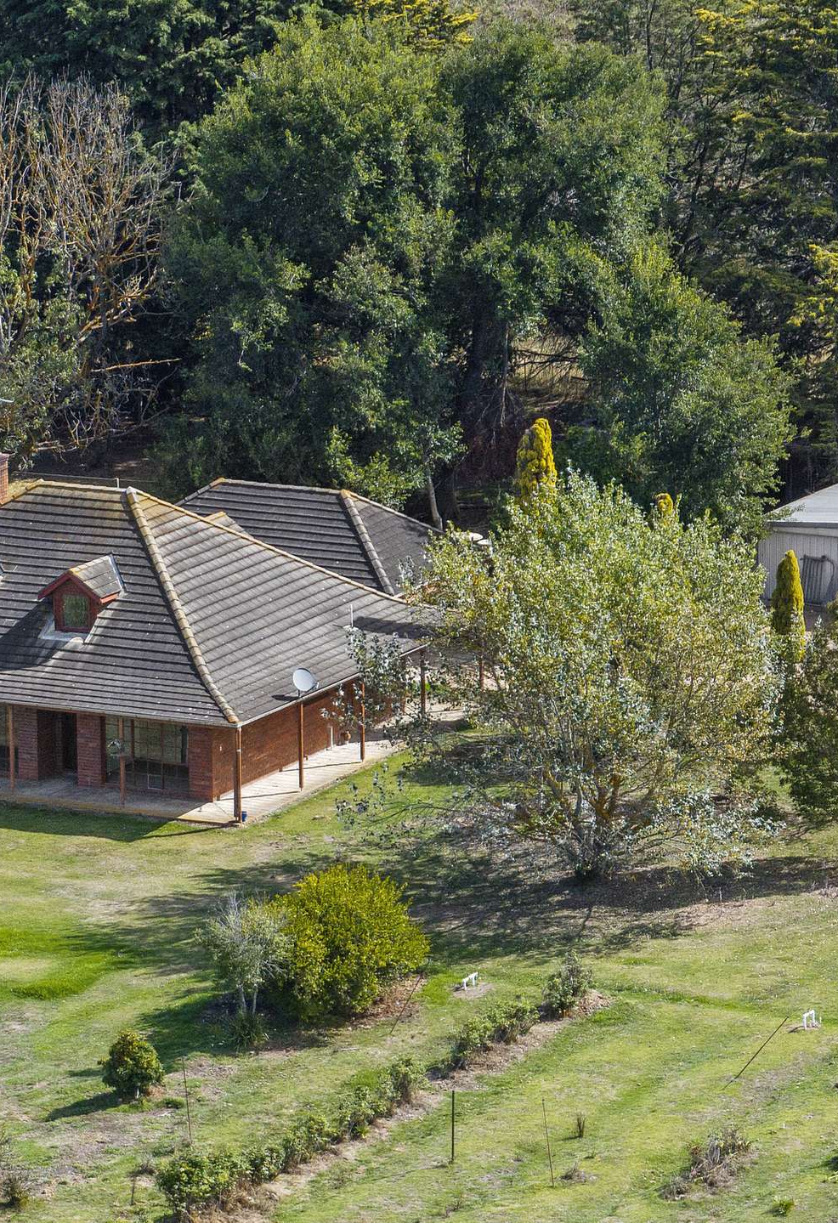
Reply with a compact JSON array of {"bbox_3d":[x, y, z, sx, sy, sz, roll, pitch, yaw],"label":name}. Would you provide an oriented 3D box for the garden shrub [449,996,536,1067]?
[{"bbox_3d":[1.757,9.754,176.211,1.000,0.900,2.800,6,14,27],"label":"garden shrub"}]

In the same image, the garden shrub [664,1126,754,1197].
[{"bbox_3d":[6.380,12.021,166.199,1.600,0.850,2.100,6,14,27],"label":"garden shrub"}]

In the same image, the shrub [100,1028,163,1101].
[{"bbox_3d":[-6.555,10.268,172.985,1.450,1.500,1.350,-1,13,0],"label":"shrub"}]

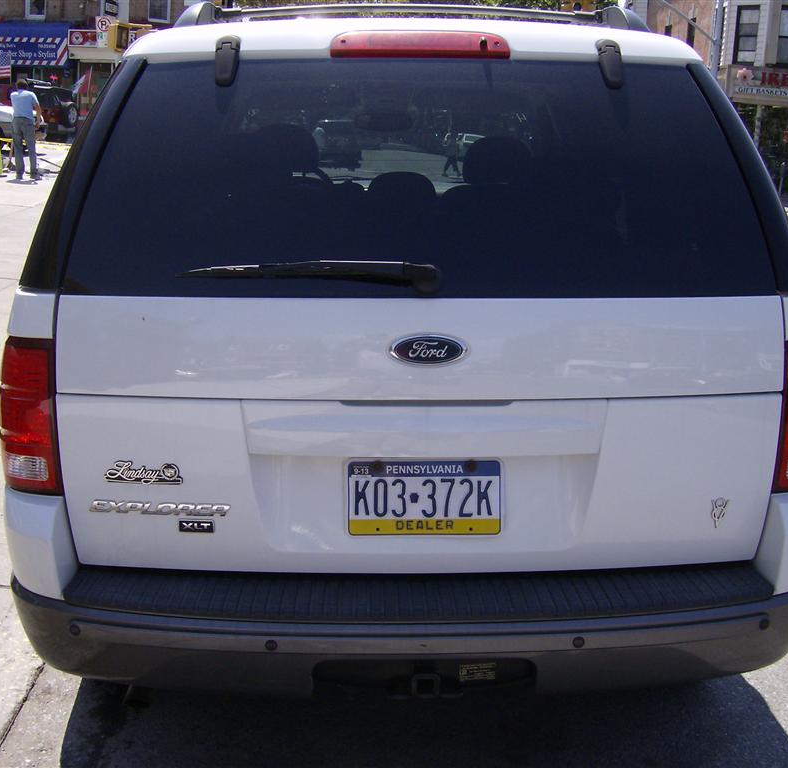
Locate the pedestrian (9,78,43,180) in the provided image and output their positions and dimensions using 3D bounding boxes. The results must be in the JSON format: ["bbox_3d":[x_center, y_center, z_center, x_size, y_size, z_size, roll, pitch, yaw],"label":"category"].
[{"bbox_3d":[-6.300,-4.341,18.209,0.550,1.720,0.360,-2,13,-14],"label":"pedestrian"}]

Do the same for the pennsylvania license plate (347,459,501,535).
[{"bbox_3d":[0.058,0.215,2.040,0.305,0.152,0.012,1,8,-2],"label":"pennsylvania license plate"}]

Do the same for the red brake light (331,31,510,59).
[{"bbox_3d":[0.050,-0.639,2.030,0.345,0.052,0.060,1,13,-2],"label":"red brake light"}]

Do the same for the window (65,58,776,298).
[{"bbox_3d":[0.061,-0.399,2.037,1.350,0.475,0.090,1,-13,-2],"label":"window"}]

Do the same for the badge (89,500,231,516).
[{"bbox_3d":[-0.442,0.236,2.013,0.272,0.026,0.010,2,13,3],"label":"badge"}]

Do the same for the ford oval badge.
[{"bbox_3d":[0.064,-0.062,1.943,0.142,0.058,0.014,1,8,-2],"label":"ford oval badge"}]

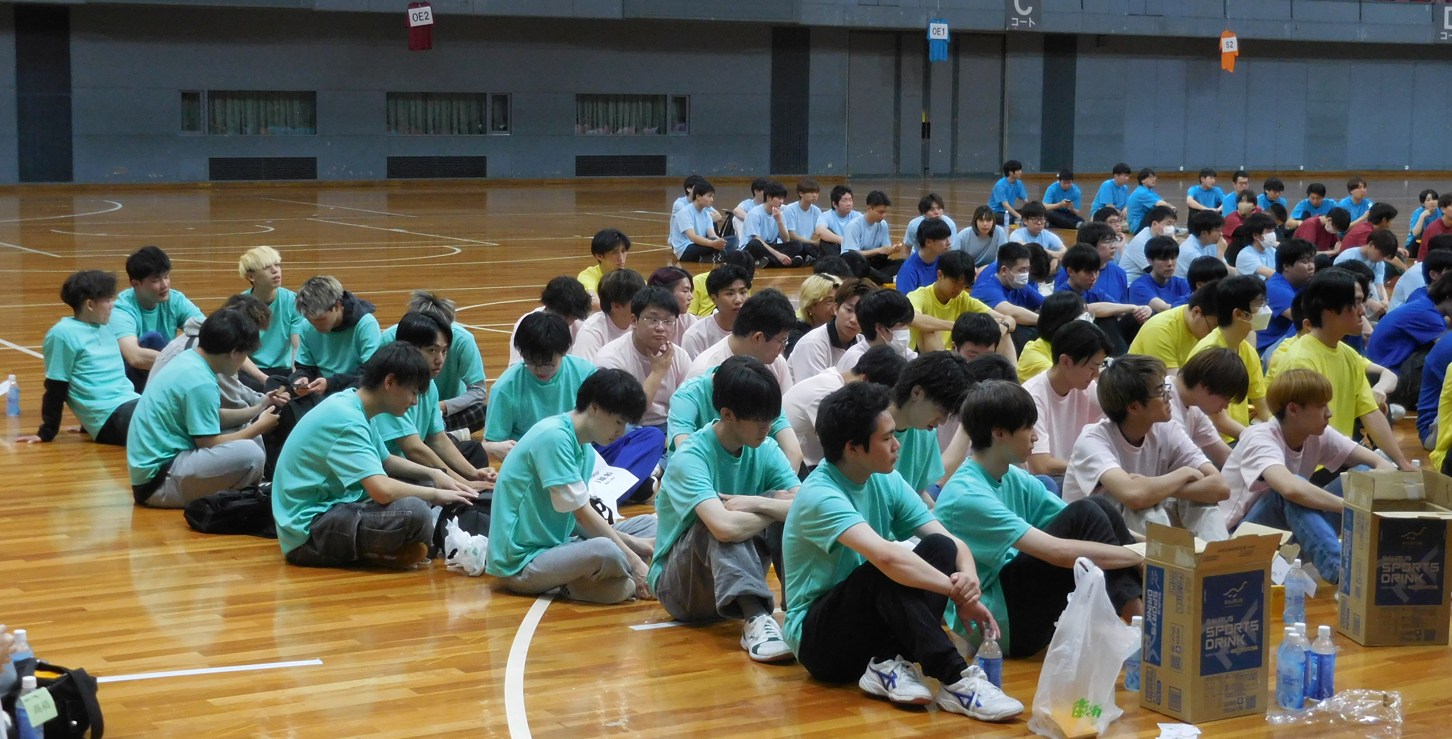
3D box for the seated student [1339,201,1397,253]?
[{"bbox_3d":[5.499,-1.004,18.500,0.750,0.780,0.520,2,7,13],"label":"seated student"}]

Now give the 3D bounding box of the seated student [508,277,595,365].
[{"bbox_3d":[-0.782,-0.054,10.552,0.750,0.790,0.560,6,9,36],"label":"seated student"}]

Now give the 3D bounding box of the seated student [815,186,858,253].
[{"bbox_3d":[1.162,-1.316,20.849,0.750,0.850,0.560,7,10,43],"label":"seated student"}]

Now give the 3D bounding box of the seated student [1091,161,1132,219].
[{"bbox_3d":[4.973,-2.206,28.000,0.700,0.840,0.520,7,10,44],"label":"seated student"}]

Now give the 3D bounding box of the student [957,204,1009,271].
[{"bbox_3d":[2.120,-0.955,18.000,0.520,0.780,0.720,0,7,-2],"label":"student"}]

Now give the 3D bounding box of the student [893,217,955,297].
[{"bbox_3d":[1.461,-0.621,15.140,0.530,0.830,0.740,-7,10,-45],"label":"student"}]

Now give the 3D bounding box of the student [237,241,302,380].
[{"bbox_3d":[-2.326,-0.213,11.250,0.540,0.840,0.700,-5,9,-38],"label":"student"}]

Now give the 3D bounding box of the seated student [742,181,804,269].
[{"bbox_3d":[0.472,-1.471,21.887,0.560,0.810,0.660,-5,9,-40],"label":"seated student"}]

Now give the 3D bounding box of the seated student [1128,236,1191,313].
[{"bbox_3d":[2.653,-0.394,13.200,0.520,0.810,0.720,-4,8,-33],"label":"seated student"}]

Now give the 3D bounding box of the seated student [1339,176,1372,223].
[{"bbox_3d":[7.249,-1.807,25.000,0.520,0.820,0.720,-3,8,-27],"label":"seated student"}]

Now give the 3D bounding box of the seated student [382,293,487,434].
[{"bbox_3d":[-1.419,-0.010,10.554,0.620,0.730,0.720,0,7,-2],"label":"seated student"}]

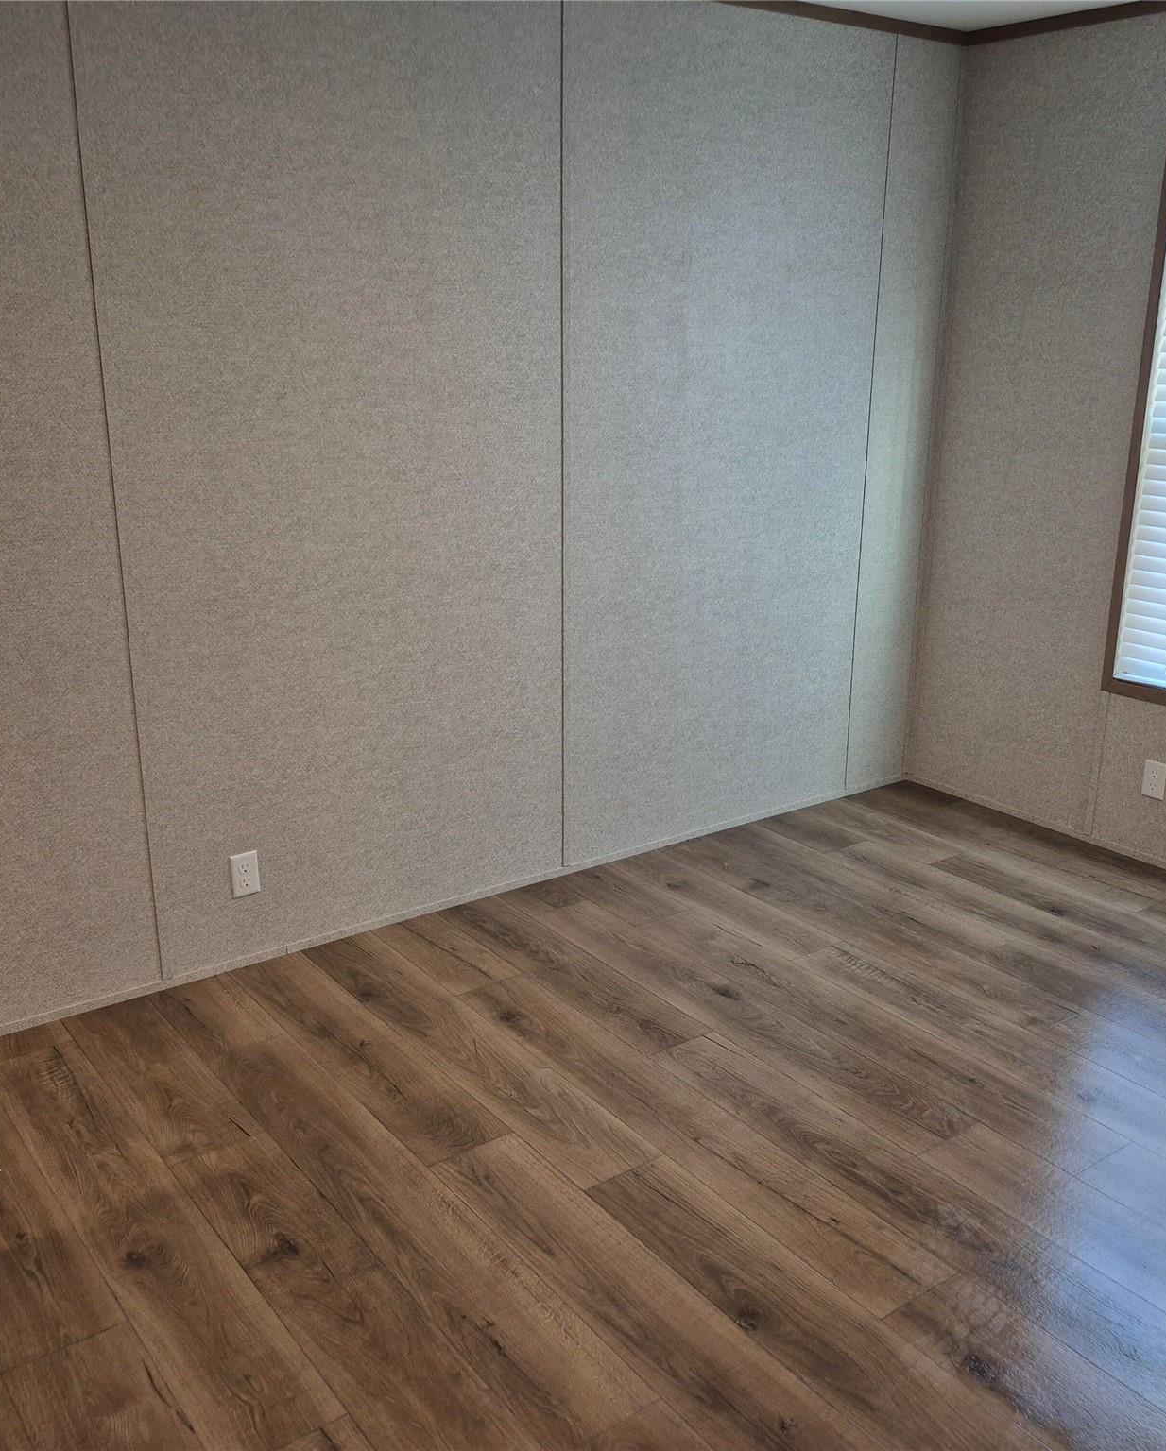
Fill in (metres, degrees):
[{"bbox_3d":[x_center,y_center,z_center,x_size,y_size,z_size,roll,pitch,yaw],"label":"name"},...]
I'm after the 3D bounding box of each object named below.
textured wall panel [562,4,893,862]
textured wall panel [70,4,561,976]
[{"bbox_3d":[0.440,-0.818,3.906,1.221,2.436,0.030,-11,20,-34],"label":"textured wall panel"},{"bbox_3d":[-0.555,-0.619,3.230,1.218,2.436,0.030,-11,20,-34],"label":"textured wall panel"}]

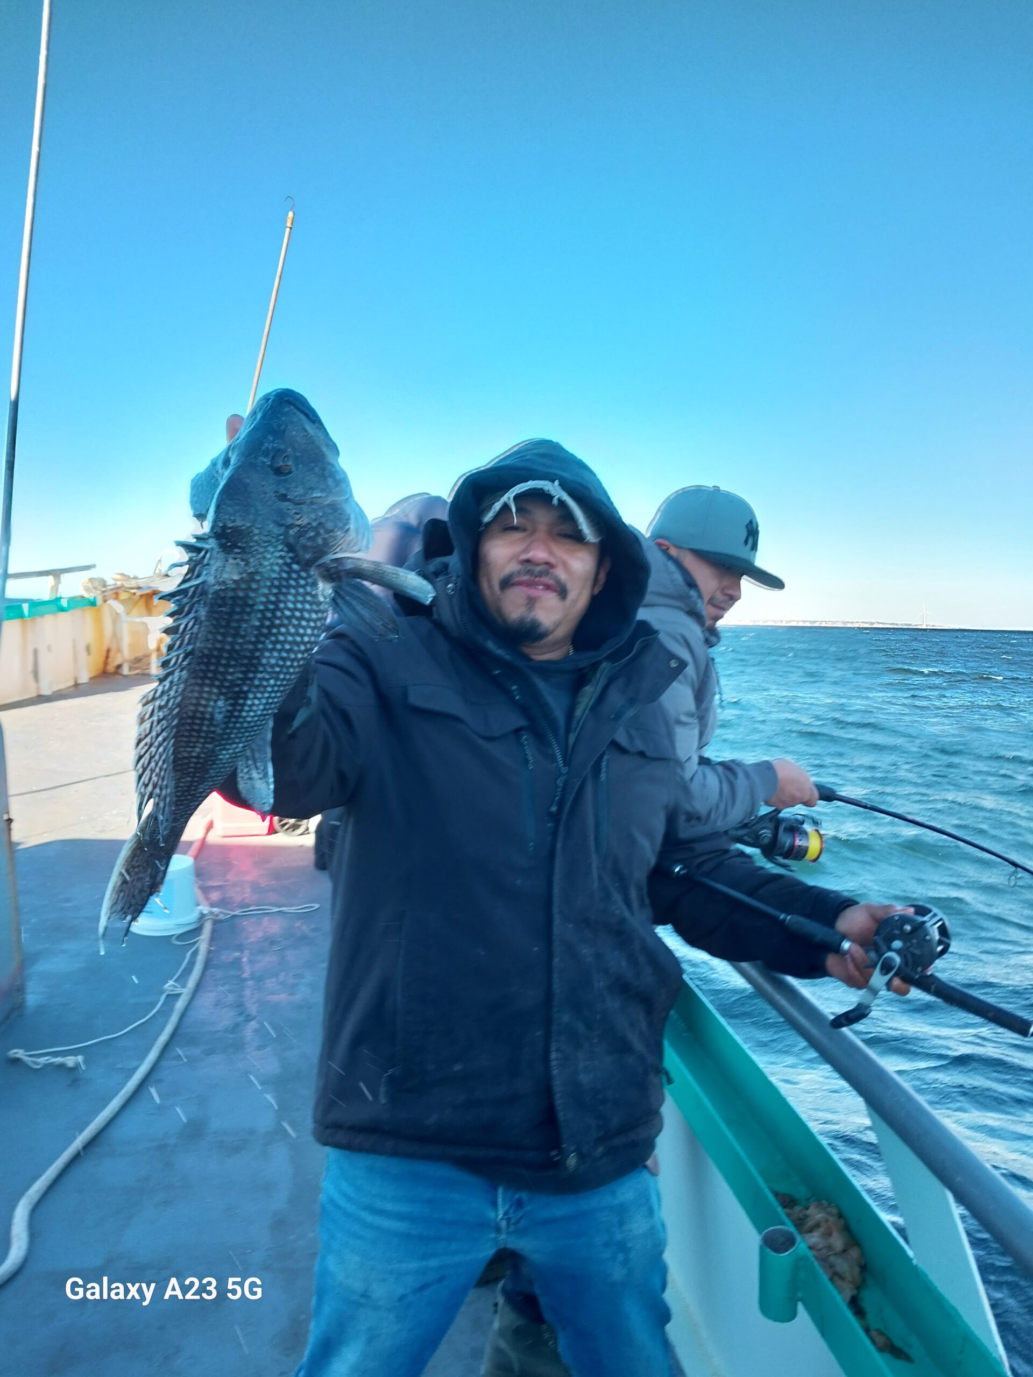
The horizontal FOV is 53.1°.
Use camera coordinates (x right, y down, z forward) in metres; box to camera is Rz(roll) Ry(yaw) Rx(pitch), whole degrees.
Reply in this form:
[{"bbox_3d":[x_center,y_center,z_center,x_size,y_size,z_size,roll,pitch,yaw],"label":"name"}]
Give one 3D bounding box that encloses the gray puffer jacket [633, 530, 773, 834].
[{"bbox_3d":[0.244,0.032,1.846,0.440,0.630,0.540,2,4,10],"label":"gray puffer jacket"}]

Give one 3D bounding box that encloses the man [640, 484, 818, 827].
[{"bbox_3d":[0.224,0.490,1.897,0.580,1.700,0.560,2,4,10],"label":"man"}]

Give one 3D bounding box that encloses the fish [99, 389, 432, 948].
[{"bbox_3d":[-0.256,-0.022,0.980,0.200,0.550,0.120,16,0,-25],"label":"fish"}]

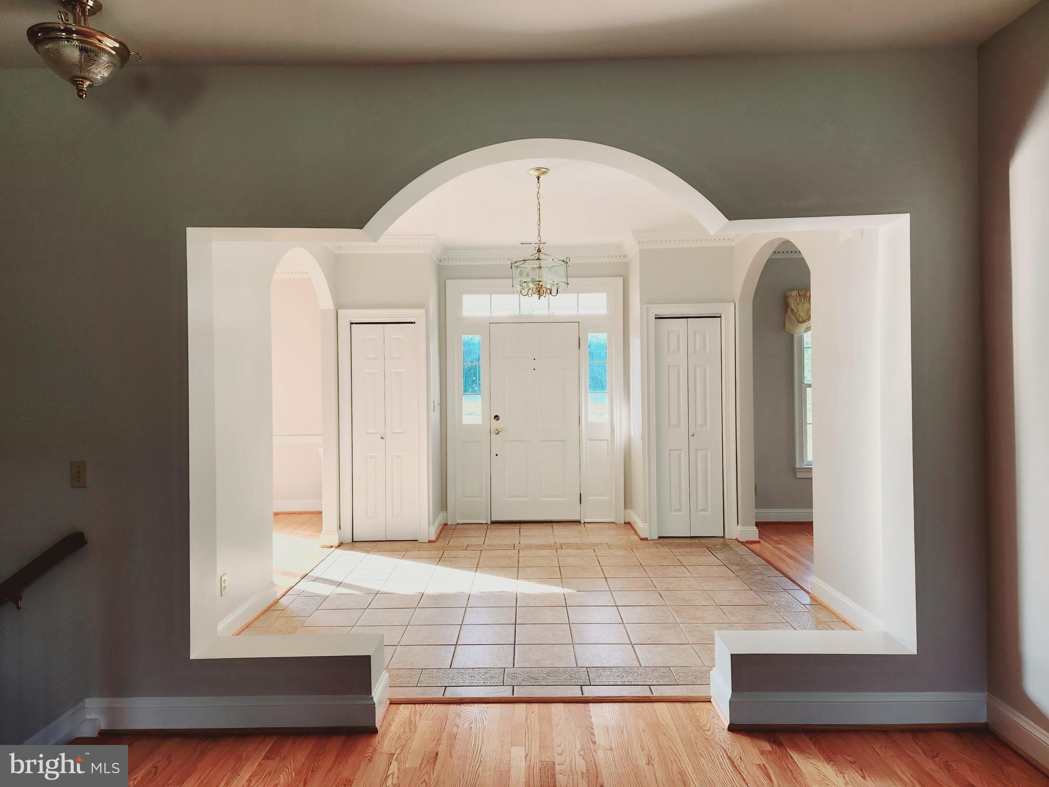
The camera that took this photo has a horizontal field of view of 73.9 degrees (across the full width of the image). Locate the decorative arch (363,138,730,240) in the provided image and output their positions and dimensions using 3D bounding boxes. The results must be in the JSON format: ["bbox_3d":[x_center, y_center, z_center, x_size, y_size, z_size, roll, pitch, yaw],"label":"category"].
[{"bbox_3d":[0.084,-0.847,2.907,1.460,0.341,0.247,-1,0,1],"label":"decorative arch"}]

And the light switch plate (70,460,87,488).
[{"bbox_3d":[-1.794,0.325,2.804,0.067,0.113,0.010,-1,0,1],"label":"light switch plate"}]

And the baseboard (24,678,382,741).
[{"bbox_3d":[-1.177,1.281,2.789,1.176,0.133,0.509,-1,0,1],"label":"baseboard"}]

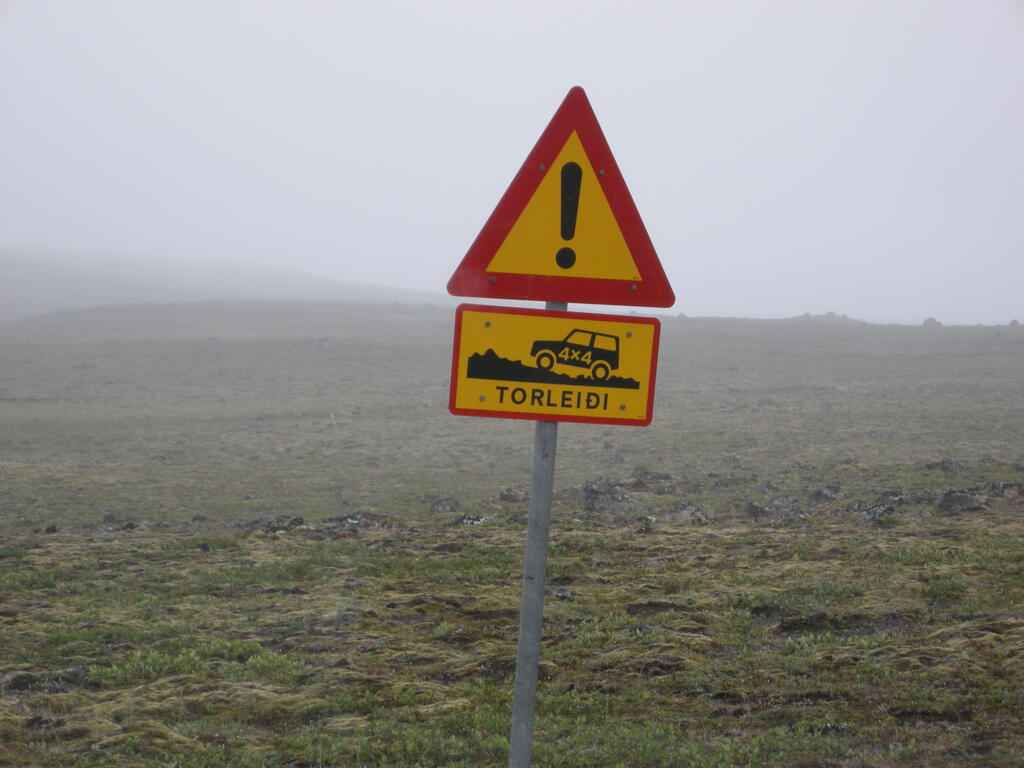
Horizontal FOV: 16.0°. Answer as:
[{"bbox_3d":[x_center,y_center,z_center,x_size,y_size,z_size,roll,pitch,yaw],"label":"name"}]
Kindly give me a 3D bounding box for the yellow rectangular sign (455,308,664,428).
[{"bbox_3d":[0.121,-0.050,10.117,0.609,0.305,0.020,4,3,-21],"label":"yellow rectangular sign"}]

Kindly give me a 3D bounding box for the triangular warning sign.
[{"bbox_3d":[0.162,-0.527,10.095,0.684,0.598,0.020,3,3,-21],"label":"triangular warning sign"}]

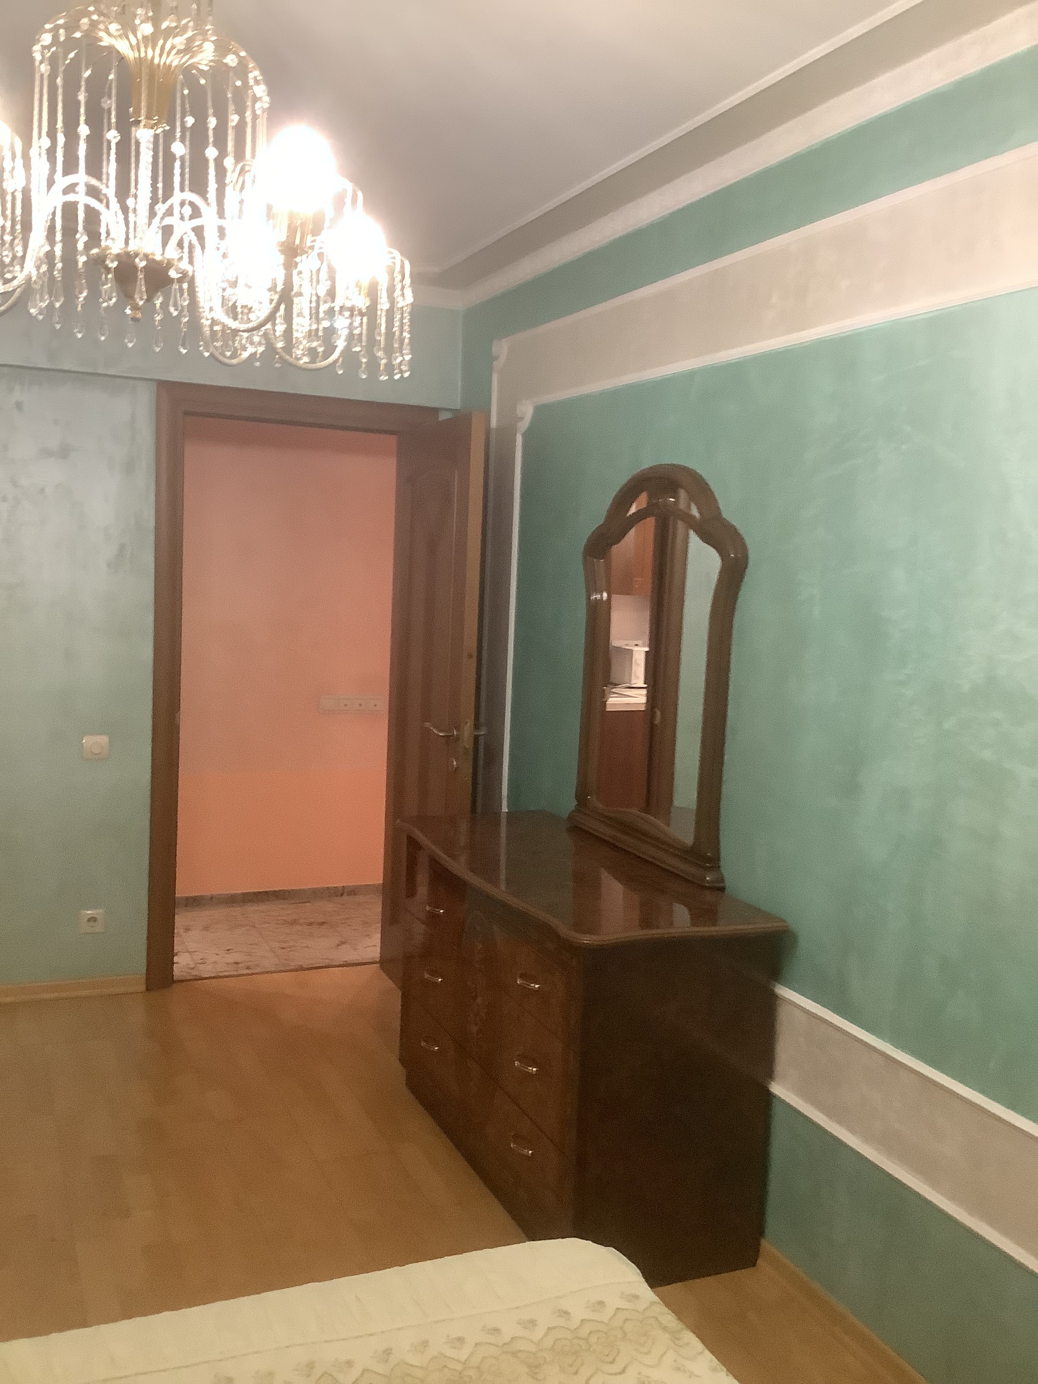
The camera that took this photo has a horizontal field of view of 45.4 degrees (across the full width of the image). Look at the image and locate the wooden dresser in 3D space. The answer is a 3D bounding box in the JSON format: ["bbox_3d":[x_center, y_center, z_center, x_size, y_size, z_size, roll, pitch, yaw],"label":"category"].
[{"bbox_3d":[0.087,0.834,3.262,0.522,0.778,1.305,0,6,-24],"label":"wooden dresser"}]

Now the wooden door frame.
[{"bbox_3d":[-0.826,-0.002,4.516,1.012,2.103,0.160,0,6,-24],"label":"wooden door frame"}]

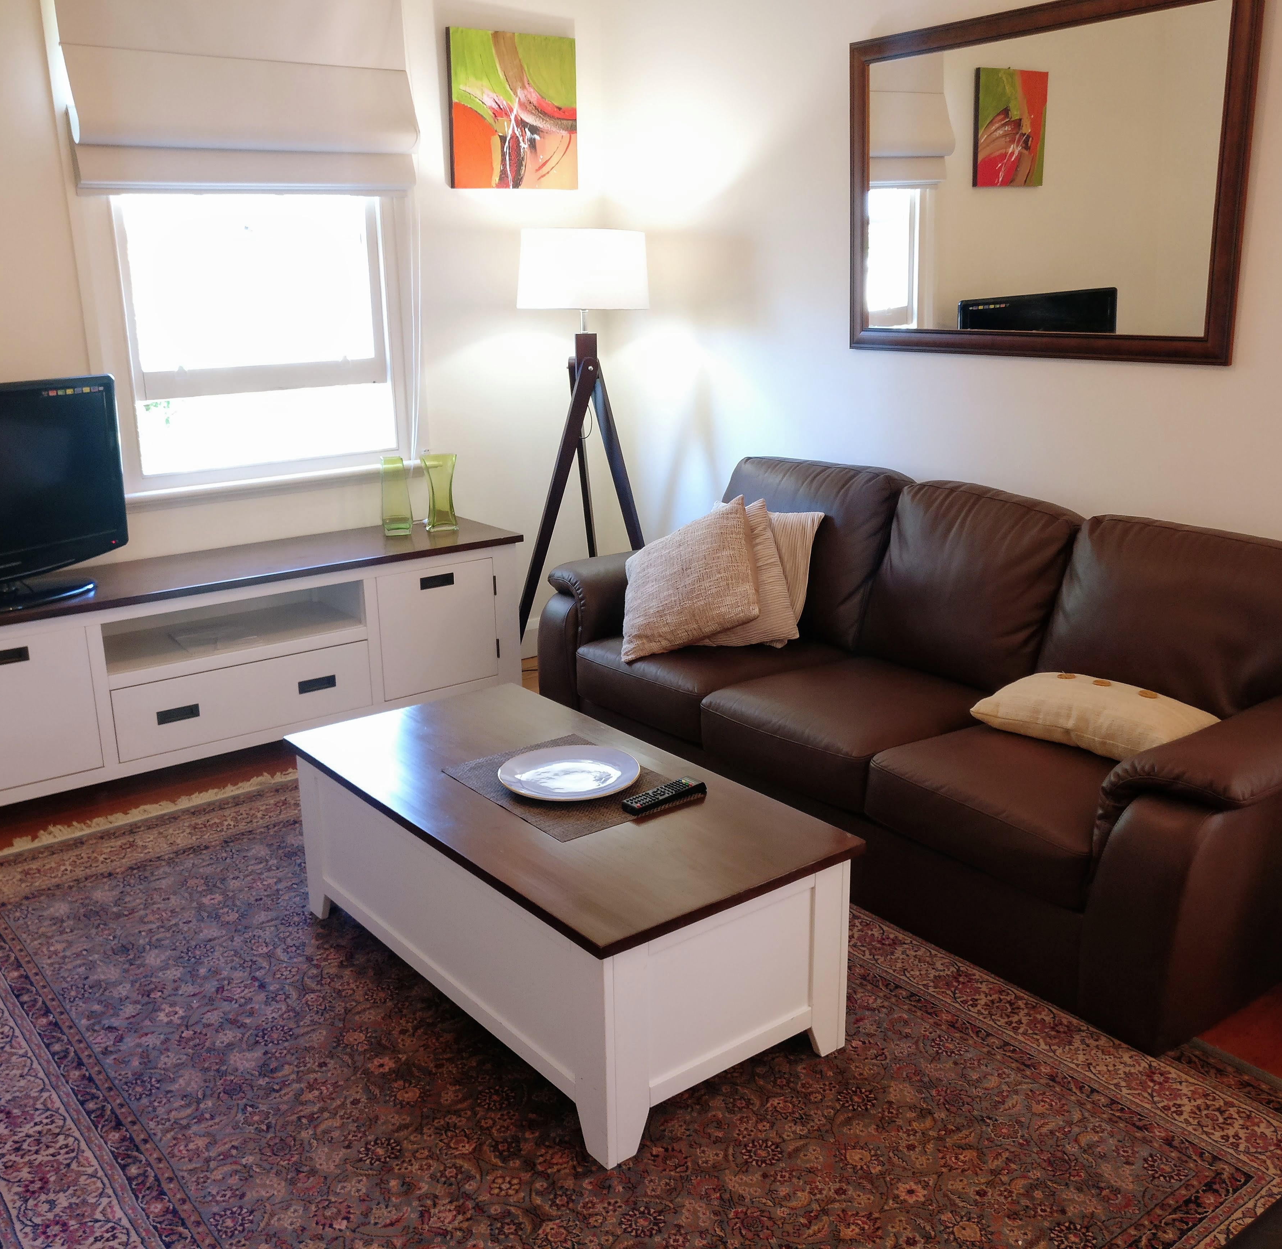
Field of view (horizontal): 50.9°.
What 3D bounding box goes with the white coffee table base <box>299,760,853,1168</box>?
[{"bbox_3d":[-0.193,0.558,2.863,0.577,0.411,1.179,-13,20,-36],"label":"white coffee table base"}]

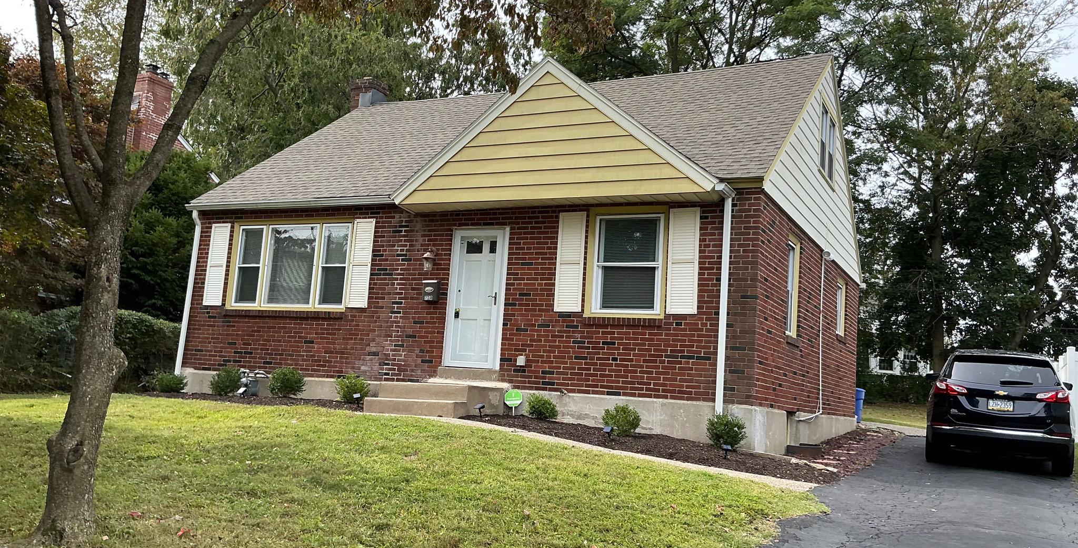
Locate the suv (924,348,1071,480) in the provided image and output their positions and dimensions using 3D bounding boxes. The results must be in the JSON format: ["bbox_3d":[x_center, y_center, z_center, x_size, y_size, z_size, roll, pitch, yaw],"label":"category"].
[{"bbox_3d":[7.194,2.085,13.718,1.900,1.670,4.650,0,-6,26],"label":"suv"}]

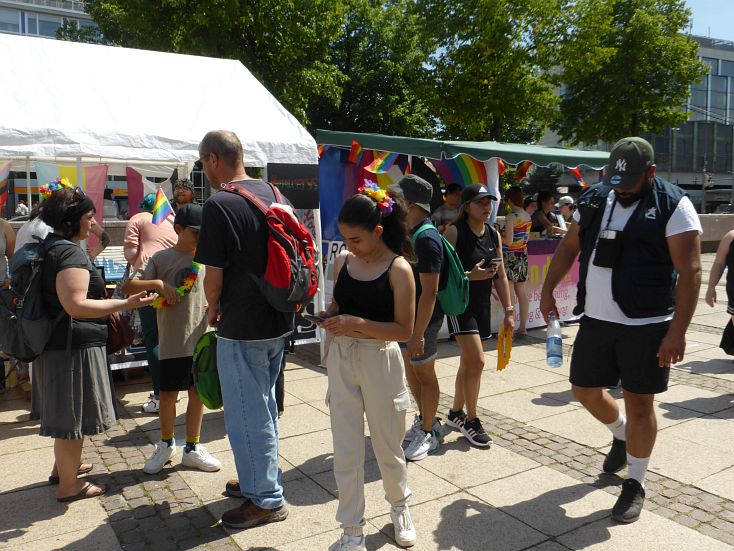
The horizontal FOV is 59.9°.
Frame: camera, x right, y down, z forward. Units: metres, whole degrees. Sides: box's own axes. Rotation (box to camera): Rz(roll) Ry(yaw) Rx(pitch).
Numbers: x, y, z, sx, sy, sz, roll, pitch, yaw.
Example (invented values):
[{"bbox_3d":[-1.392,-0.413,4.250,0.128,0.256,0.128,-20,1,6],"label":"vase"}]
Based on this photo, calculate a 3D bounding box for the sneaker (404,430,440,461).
[{"bbox_3d":[0.338,1.000,3.810,0.290,0.125,0.110,-6,8,-45],"label":"sneaker"}]

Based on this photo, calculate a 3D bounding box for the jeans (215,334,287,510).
[{"bbox_3d":[-0.558,0.624,3.050,0.340,0.940,0.420,0,6,10],"label":"jeans"}]

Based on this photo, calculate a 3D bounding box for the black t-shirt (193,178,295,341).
[{"bbox_3d":[-0.575,-0.082,3.060,0.340,0.730,0.500,3,7,27],"label":"black t-shirt"}]

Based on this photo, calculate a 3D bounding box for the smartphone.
[{"bbox_3d":[-0.197,0.171,2.530,0.075,0.010,0.150,5,-6,45],"label":"smartphone"}]

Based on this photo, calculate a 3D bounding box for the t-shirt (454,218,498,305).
[{"bbox_3d":[0.700,-0.082,4.030,0.360,0.580,0.250,-3,6,-22],"label":"t-shirt"}]

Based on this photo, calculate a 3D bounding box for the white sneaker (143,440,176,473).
[{"bbox_3d":[-1.180,1.040,3.675,0.097,0.110,0.255,2,6,14],"label":"white sneaker"}]

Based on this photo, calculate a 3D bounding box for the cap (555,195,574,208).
[{"bbox_3d":[2.698,-1.005,8.700,0.265,0.140,0.175,-10,6,-11],"label":"cap"}]

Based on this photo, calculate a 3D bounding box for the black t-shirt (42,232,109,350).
[{"bbox_3d":[-1.516,0.078,3.320,0.330,0.570,0.490,-3,7,-24],"label":"black t-shirt"}]

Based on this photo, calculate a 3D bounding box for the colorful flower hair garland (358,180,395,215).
[{"bbox_3d":[0.040,-0.331,2.700,0.170,0.140,0.140,3,7,37],"label":"colorful flower hair garland"}]

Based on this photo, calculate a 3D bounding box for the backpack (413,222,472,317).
[{"bbox_3d":[0.466,-0.031,3.930,0.280,0.520,0.300,-3,6,-25],"label":"backpack"}]

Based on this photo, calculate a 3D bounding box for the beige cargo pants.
[{"bbox_3d":[0.011,0.688,2.770,0.370,0.860,0.310,3,7,30],"label":"beige cargo pants"}]

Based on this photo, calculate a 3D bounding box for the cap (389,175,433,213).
[{"bbox_3d":[0.268,-0.499,3.870,0.290,0.190,0.260,15,6,-17],"label":"cap"}]

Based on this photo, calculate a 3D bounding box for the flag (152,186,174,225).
[{"bbox_3d":[-1.179,-0.402,3.650,0.140,0.170,0.050,-25,0,5],"label":"flag"}]

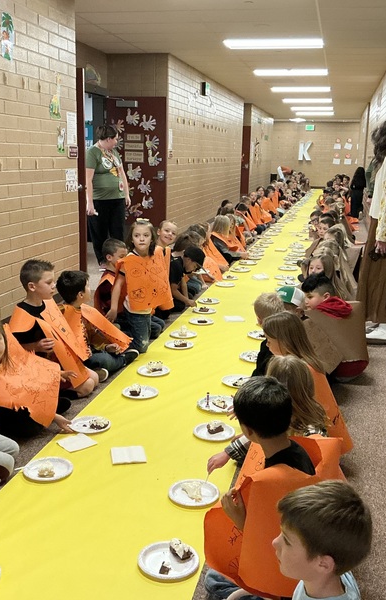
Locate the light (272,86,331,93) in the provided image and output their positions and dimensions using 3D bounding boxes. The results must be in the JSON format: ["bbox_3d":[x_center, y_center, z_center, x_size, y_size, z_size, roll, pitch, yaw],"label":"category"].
[{"bbox_3d":[2.313,-4.503,13.817,1.220,0.080,0.580,4,13,12],"label":"light"}]

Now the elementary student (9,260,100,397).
[{"bbox_3d":[-0.824,0.156,3.811,0.540,0.770,0.430,8,14,26],"label":"elementary student"}]

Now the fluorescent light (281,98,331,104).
[{"bbox_3d":[2.973,-5.158,16.756,1.220,0.080,0.580,4,13,12],"label":"fluorescent light"}]

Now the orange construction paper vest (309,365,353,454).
[{"bbox_3d":[0.537,0.509,2.951,0.380,0.440,0.430,11,16,37],"label":"orange construction paper vest"}]

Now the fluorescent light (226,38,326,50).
[{"bbox_3d":[1.027,-3.252,8.203,1.220,0.080,0.580,4,13,12],"label":"fluorescent light"}]

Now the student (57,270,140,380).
[{"bbox_3d":[-0.700,0.111,4.381,0.570,0.610,0.460,1,13,-2],"label":"student"}]

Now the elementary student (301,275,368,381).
[{"bbox_3d":[0.857,0.149,4.246,0.580,0.660,0.440,8,15,29],"label":"elementary student"}]

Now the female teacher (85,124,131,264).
[{"bbox_3d":[-1.014,-1.220,7.744,0.490,1.700,0.360,-8,16,-35],"label":"female teacher"}]

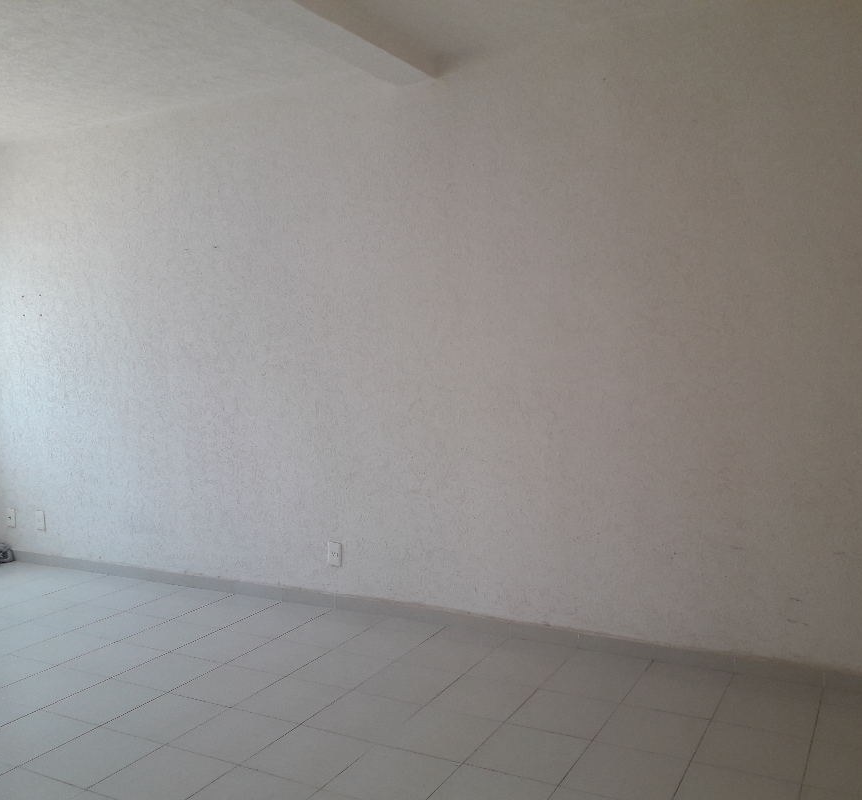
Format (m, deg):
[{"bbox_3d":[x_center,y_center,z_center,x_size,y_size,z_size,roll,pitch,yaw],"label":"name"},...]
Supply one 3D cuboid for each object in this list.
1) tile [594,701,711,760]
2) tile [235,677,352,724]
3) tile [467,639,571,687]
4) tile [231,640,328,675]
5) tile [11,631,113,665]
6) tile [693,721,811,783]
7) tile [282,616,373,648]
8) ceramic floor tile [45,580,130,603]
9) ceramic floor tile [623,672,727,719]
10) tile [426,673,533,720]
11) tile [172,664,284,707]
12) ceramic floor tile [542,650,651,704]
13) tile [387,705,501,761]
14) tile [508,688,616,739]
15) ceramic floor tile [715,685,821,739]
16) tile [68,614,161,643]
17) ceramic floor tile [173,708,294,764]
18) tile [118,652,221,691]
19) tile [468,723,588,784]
[{"bbox_3d":[0.744,1.109,2.779,0.314,0.010,0.314,1,4,28],"label":"tile"},{"bbox_3d":[-0.513,1.118,3.096,0.314,0.010,0.314,1,4,28],"label":"tile"},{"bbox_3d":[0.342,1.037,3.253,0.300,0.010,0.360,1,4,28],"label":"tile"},{"bbox_3d":[-0.645,1.097,3.533,0.313,0.010,0.313,1,4,28],"label":"tile"},{"bbox_3d":[-1.629,1.111,3.708,0.313,0.010,0.313,1,4,28],"label":"tile"},{"bbox_3d":[1.022,1.113,2.629,0.313,0.010,0.313,1,4,28],"label":"tile"},{"bbox_3d":[-0.469,1.031,3.665,0.300,0.010,0.300,1,4,28],"label":"tile"},{"bbox_3d":[-1.883,1.063,4.564,0.313,0.010,0.313,1,4,28],"label":"ceramic floor tile"},{"bbox_3d":[0.894,1.089,3.057,0.313,0.010,0.313,1,4,28],"label":"ceramic floor tile"},{"bbox_3d":[0.182,1.065,2.973,0.302,0.009,0.302,1,4,28],"label":"tile"},{"bbox_3d":[-0.767,1.078,3.141,0.302,0.009,0.302,1,4,28],"label":"tile"},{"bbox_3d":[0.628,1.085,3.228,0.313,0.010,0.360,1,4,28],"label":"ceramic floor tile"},{"bbox_3d":[0.040,1.123,2.798,0.314,0.010,0.314,1,4,28],"label":"tile"},{"bbox_3d":[0.467,1.106,2.928,0.314,0.010,0.314,1,4,28],"label":"tile"},{"bbox_3d":[1.171,1.092,2.909,0.314,0.010,0.314,1,4,28],"label":"ceramic floor tile"},{"bbox_3d":[-1.415,1.044,3.825,0.300,0.010,0.300,1,4,28],"label":"tile"},{"bbox_3d":[-0.644,1.100,2.728,0.302,0.009,0.302,1,4,28],"label":"ceramic floor tile"},{"bbox_3d":[-1.036,1.075,3.286,0.302,0.009,0.302,1,4,28],"label":"tile"},{"bbox_3d":[0.305,1.087,2.560,0.302,0.009,0.302,1,4,28],"label":"tile"}]

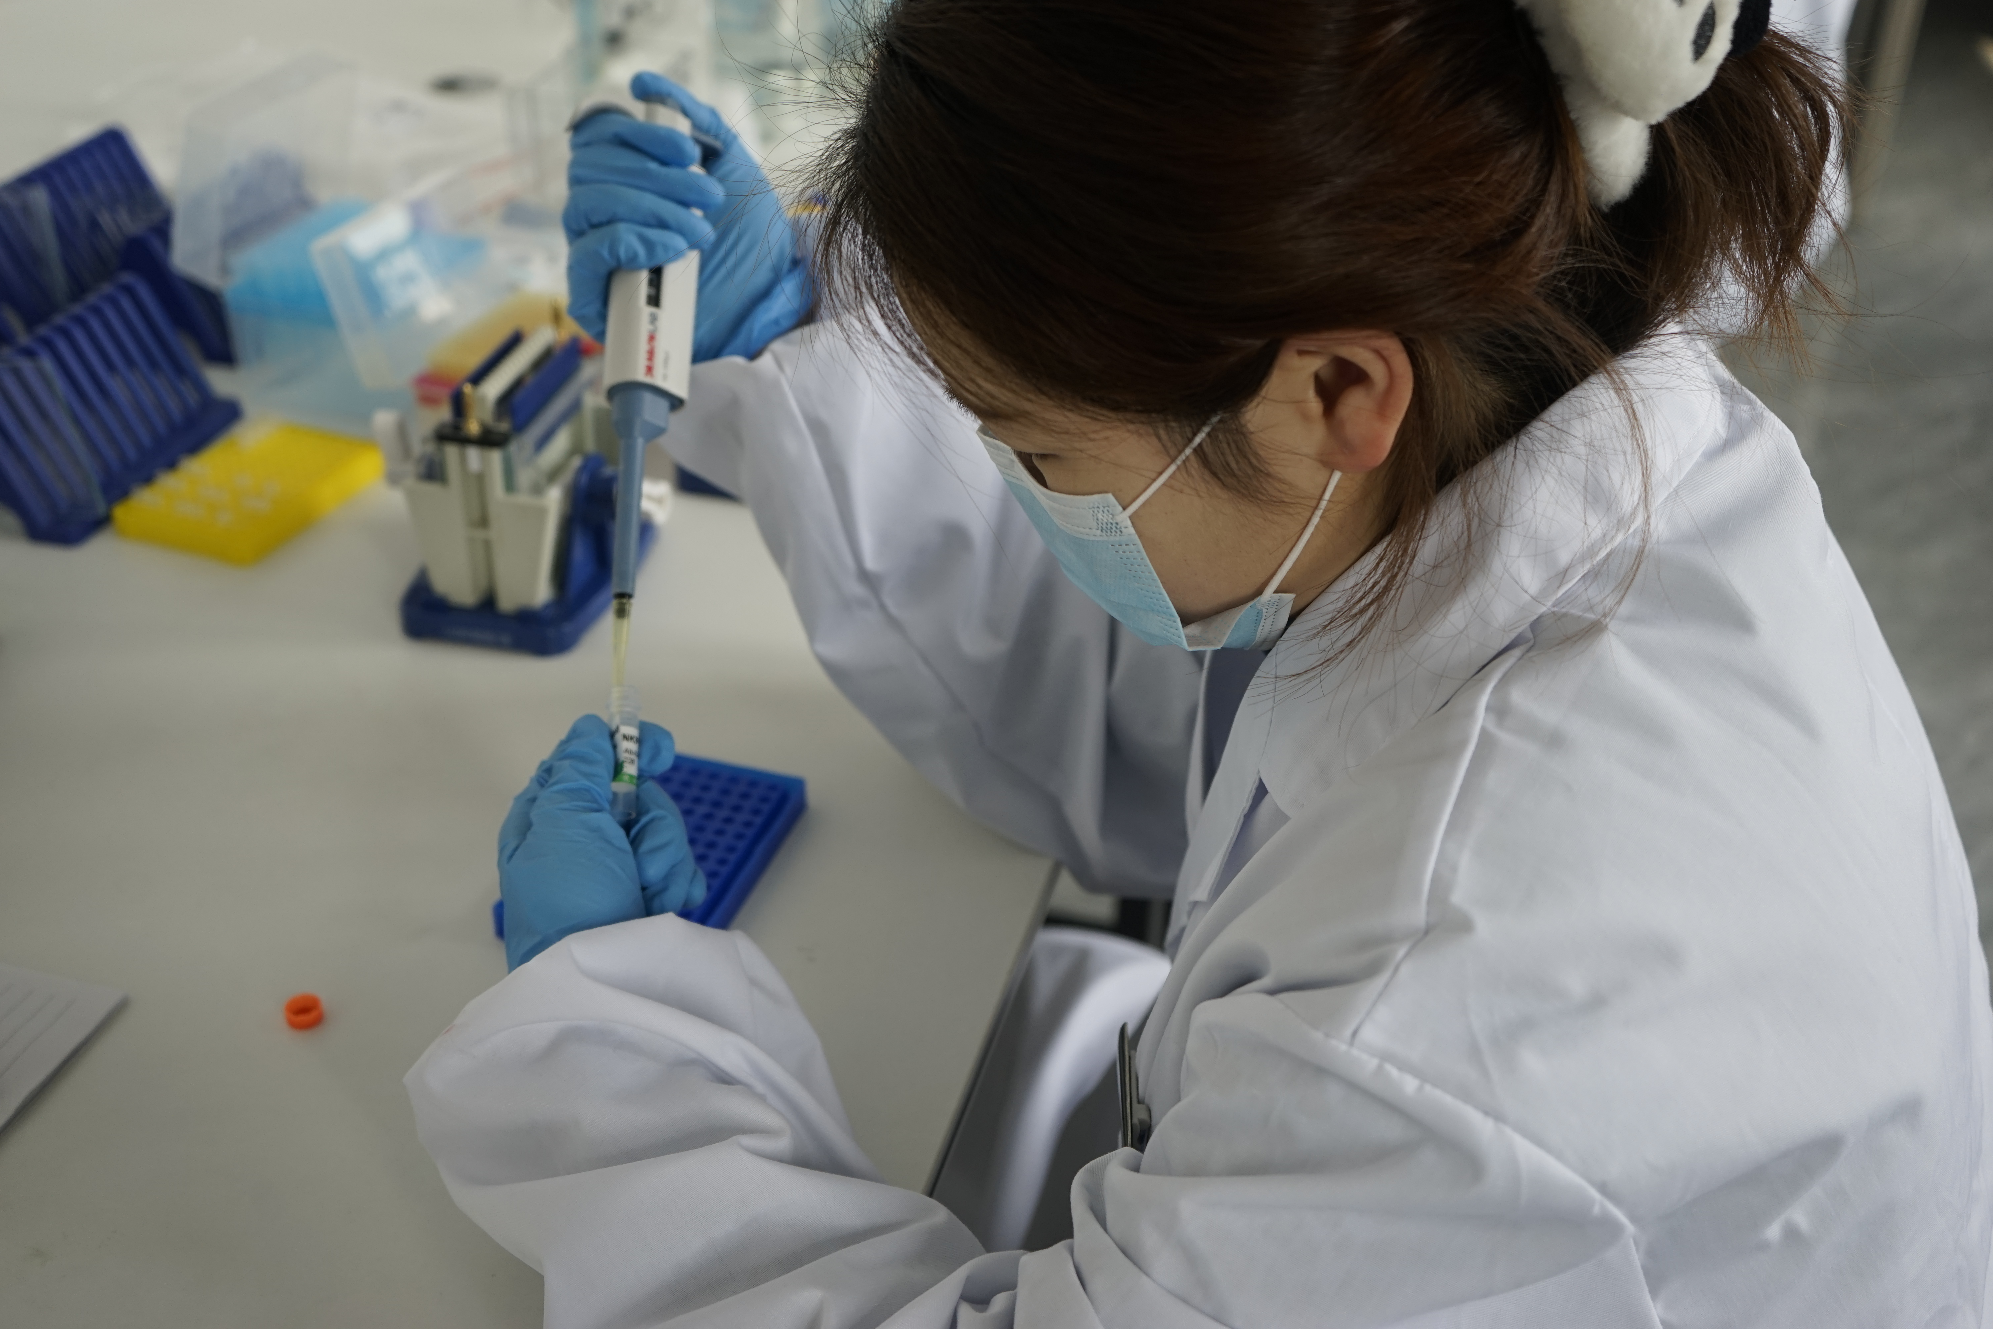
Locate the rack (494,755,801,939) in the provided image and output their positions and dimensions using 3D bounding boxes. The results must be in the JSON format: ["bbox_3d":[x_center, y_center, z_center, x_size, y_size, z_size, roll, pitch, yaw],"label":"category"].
[{"bbox_3d":[-0.140,0.079,0.848,0.085,0.017,0.122,10,33,13],"label":"rack"}]

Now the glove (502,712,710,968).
[{"bbox_3d":[-0.147,0.070,0.765,0.082,0.108,0.080,5,13,-10],"label":"glove"}]

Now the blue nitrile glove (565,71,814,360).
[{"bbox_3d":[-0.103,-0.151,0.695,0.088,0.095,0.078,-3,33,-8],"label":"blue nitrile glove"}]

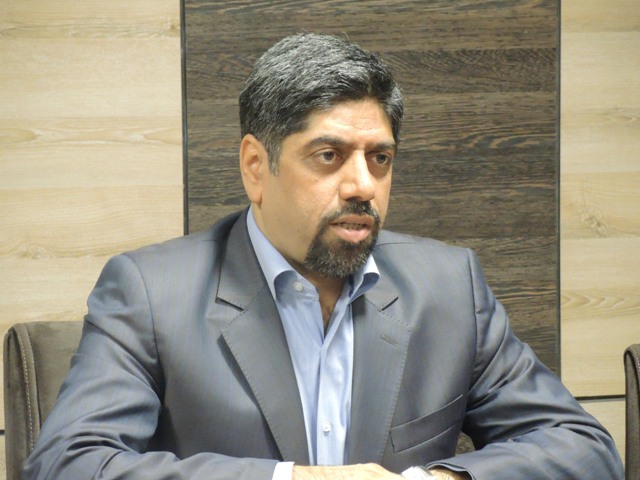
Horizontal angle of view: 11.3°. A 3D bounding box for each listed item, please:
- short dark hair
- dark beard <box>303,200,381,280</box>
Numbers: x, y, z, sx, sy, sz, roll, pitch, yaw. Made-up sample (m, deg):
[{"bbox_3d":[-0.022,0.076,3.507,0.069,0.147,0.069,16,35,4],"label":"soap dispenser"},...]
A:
[{"bbox_3d":[0.002,-0.132,3.260,0.168,0.158,0.200,0,4,-32],"label":"short dark hair"},{"bbox_3d":[0.020,-0.001,3.200,0.075,0.082,0.052,0,4,-32],"label":"dark beard"}]

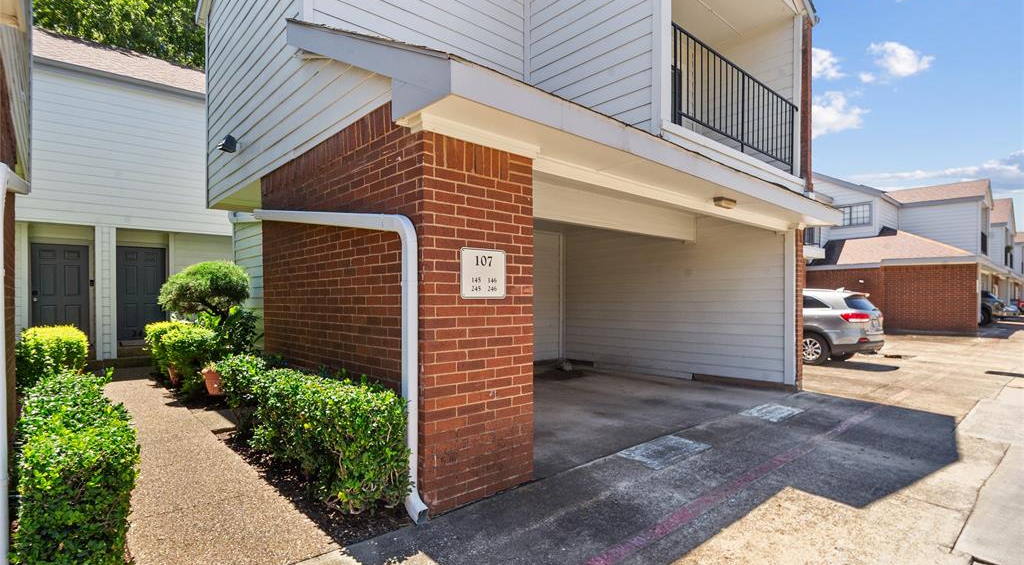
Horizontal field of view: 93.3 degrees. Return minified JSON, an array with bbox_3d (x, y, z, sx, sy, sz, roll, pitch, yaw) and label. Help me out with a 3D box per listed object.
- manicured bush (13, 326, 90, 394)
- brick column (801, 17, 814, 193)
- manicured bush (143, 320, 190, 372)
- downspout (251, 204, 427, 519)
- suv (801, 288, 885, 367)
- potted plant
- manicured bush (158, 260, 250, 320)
[{"bbox_3d":[-8.023,1.356,8.400,0.980,1.050,0.980,2,-3,-43],"label":"manicured bush"},{"bbox_3d":[4.710,-2.866,7.780,0.230,2.800,0.230,2,-3,-43],"label":"brick column"},{"bbox_3d":[-5.971,1.147,8.400,0.750,0.960,0.750,2,-3,-43],"label":"manicured bush"},{"bbox_3d":[-1.762,0.361,4.330,0.120,2.500,3.550,2,-3,-43],"label":"downspout"},{"bbox_3d":[6.390,1.040,12.360,1.890,1.690,4.760,2,-3,-43],"label":"suv"},{"bbox_3d":[-4.618,1.506,7.500,0.360,0.510,0.360,2,-3,-43],"label":"potted plant"},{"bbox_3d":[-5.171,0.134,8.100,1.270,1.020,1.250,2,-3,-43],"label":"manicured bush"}]

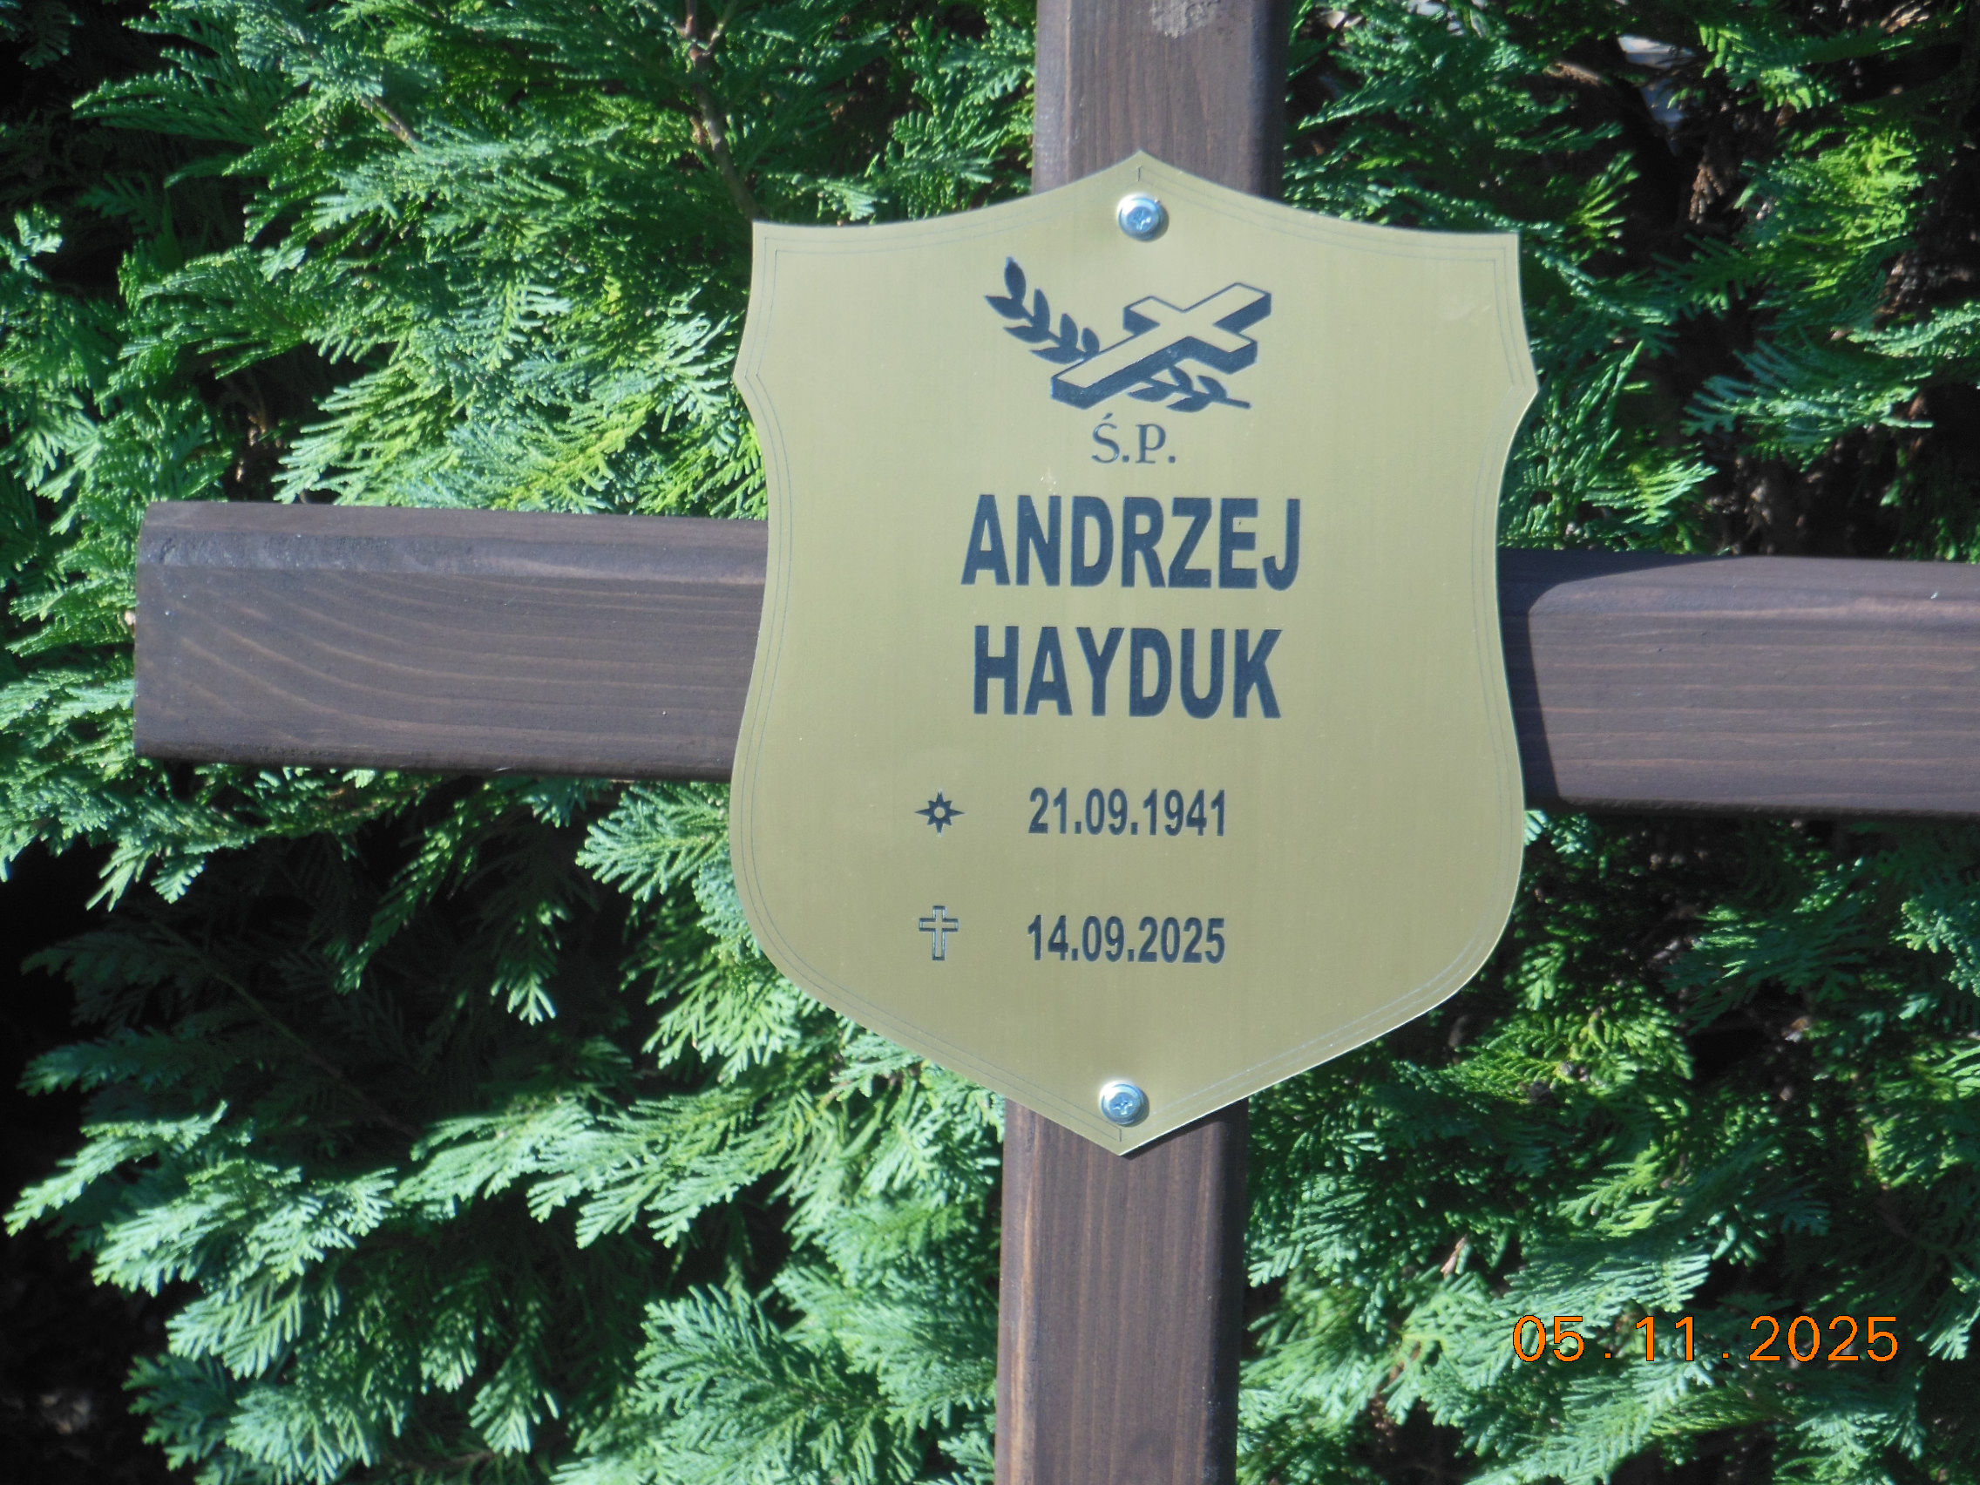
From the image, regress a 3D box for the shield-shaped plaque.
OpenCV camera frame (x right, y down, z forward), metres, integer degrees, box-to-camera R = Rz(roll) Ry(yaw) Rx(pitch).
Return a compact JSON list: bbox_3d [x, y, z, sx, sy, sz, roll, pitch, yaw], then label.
[{"bbox_3d":[0.035,-0.022,3.110,0.200,0.252,0.003,1,11,0],"label":"shield-shaped plaque"}]

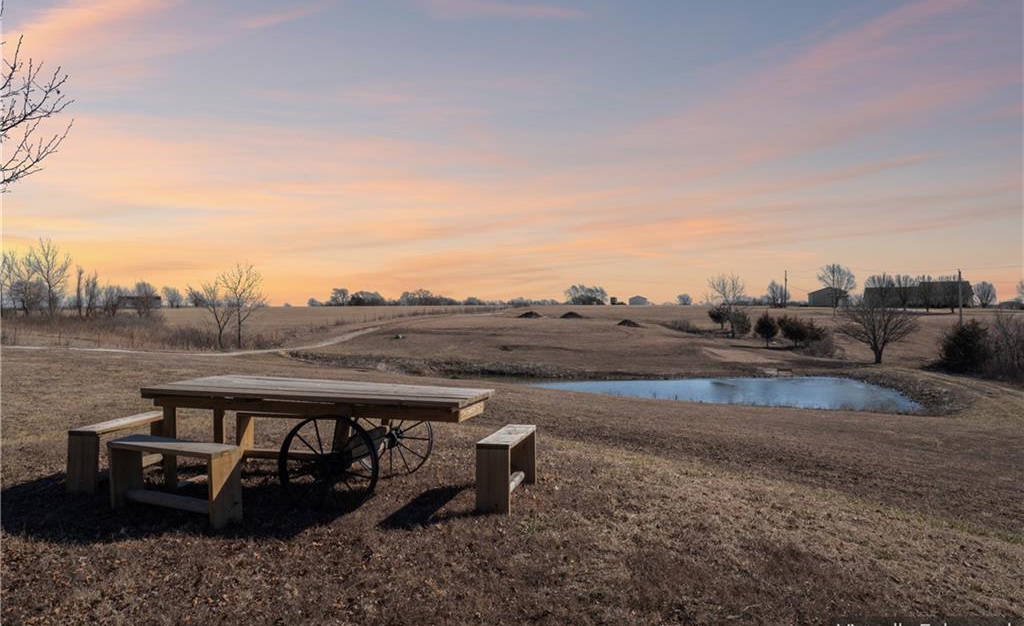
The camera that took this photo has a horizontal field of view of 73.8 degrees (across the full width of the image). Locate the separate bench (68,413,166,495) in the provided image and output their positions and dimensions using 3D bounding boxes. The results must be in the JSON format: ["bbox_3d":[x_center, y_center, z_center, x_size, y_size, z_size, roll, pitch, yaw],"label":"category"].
[{"bbox_3d":[-3.168,1.128,5.589,0.235,0.480,0.930,1,1,7],"label":"separate bench"}]

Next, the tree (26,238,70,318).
[{"bbox_3d":[-61.130,-4.550,90.000,5.800,10.550,5.800,0,1,0],"label":"tree"}]

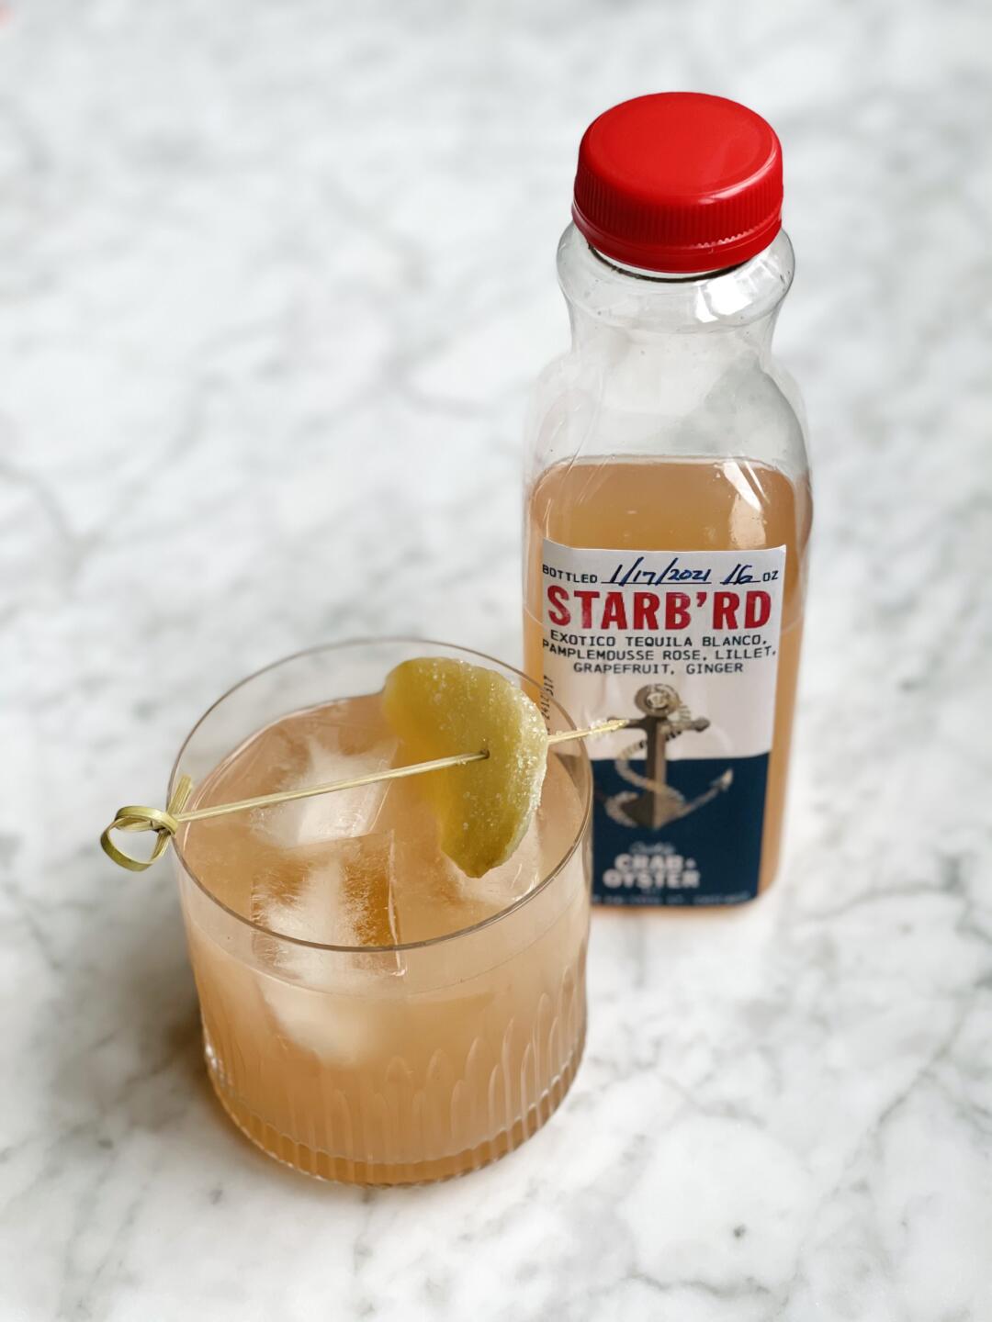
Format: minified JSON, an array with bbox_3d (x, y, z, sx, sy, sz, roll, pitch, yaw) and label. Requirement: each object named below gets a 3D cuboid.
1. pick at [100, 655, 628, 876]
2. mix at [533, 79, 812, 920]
[{"bbox_3d":[-0.026,0.024,0.509,0.114,0.030,0.040,-12,44,-12],"label":"pick"},{"bbox_3d":[0.037,-0.029,0.545,0.061,0.192,0.061,-1,43,0],"label":"mix"}]

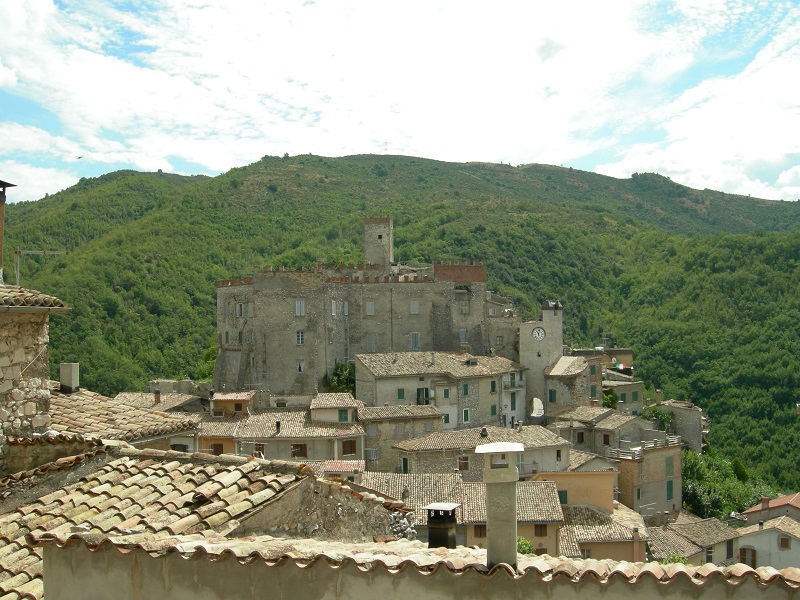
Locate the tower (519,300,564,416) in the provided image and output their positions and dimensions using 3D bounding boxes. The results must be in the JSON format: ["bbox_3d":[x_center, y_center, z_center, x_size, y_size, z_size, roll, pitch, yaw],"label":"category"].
[{"bbox_3d":[17.800,7.700,103.900,5.300,15.300,4.900,0,2,14],"label":"tower"}]

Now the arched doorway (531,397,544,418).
[{"bbox_3d":[15.865,12.404,96.000,1.600,2.550,0.700,-1,-1,17],"label":"arched doorway"}]

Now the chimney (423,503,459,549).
[{"bbox_3d":[0.530,2.850,10.400,0.380,0.570,0.380,0,2,20],"label":"chimney"}]

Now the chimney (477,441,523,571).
[{"bbox_3d":[0.815,1.655,6.750,0.390,1.010,0.380,0,2,4],"label":"chimney"}]

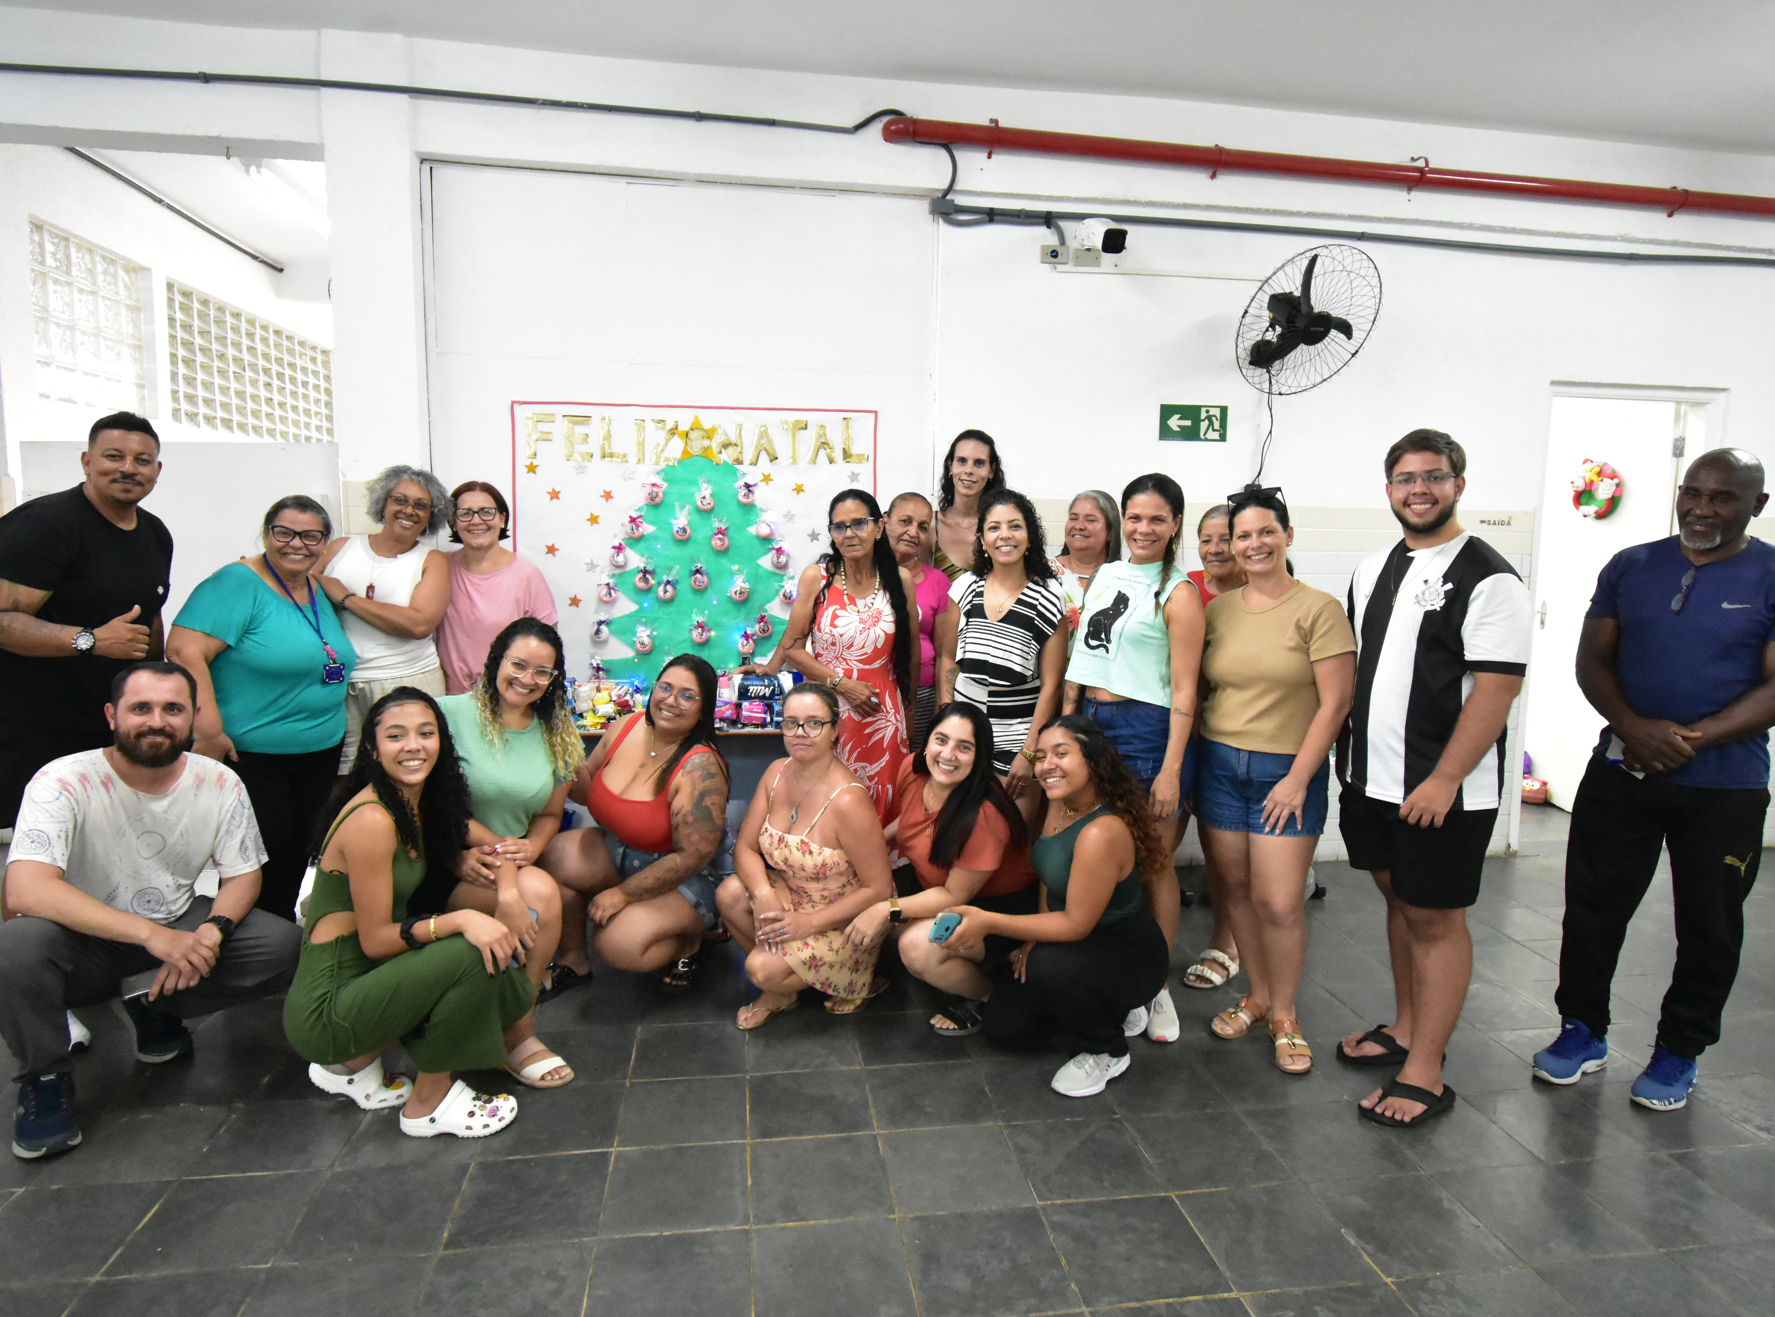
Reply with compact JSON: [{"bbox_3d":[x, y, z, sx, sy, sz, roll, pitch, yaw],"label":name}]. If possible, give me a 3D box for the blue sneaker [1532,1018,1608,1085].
[{"bbox_3d":[1.877,1.067,2.855,0.285,0.120,0.110,-4,8,-35],"label":"blue sneaker"}]

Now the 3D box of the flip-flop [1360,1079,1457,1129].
[{"bbox_3d":[1.323,1.112,2.644,0.295,0.062,0.115,-3,7,-29],"label":"flip-flop"}]

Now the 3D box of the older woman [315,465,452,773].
[{"bbox_3d":[-1.569,0.210,3.349,0.510,1.640,0.340,1,7,2],"label":"older woman"}]

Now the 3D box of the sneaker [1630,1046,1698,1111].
[{"bbox_3d":[2.099,1.098,2.790,0.290,0.120,0.112,-4,9,-38],"label":"sneaker"}]

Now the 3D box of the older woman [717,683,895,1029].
[{"bbox_3d":[-0.236,0.565,3.104,0.480,1.000,0.600,3,7,15],"label":"older woman"}]

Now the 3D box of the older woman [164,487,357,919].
[{"bbox_3d":[-1.907,0.259,3.236,0.390,1.530,0.540,6,8,39],"label":"older woman"}]

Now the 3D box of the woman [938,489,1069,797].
[{"bbox_3d":[0.358,0.270,3.233,0.430,1.575,0.290,1,6,4],"label":"woman"}]

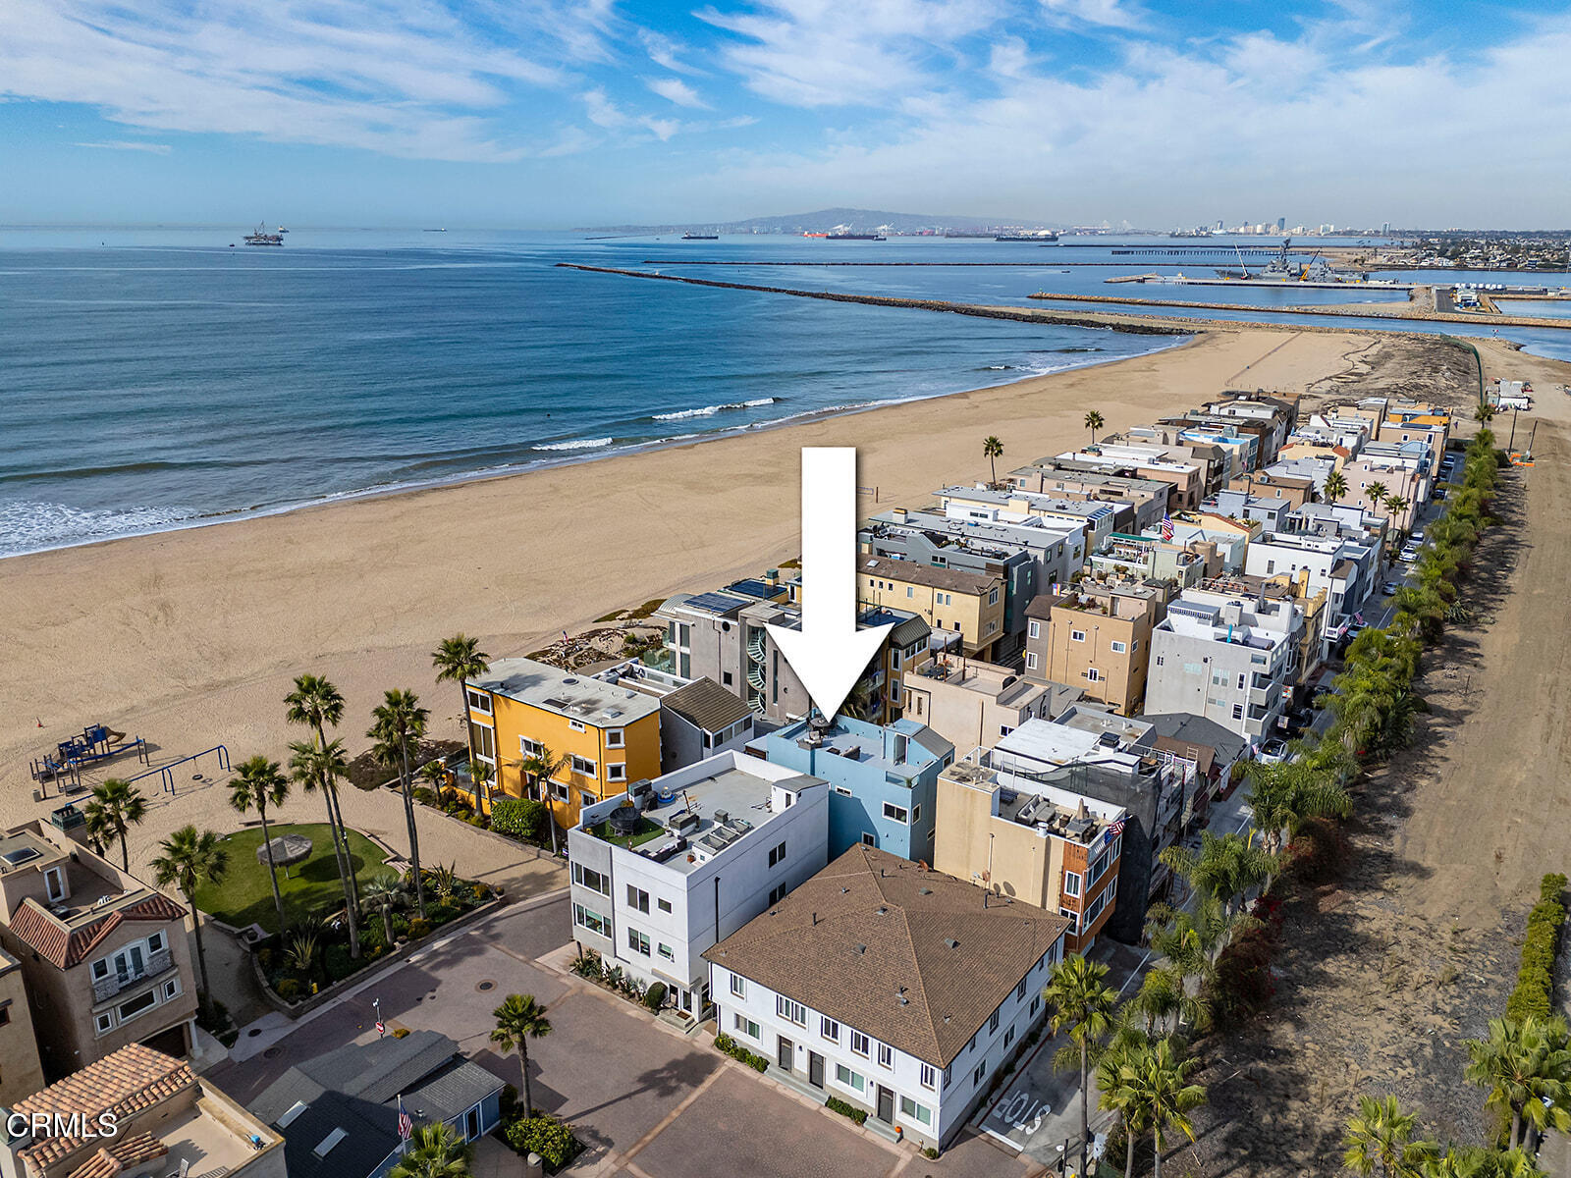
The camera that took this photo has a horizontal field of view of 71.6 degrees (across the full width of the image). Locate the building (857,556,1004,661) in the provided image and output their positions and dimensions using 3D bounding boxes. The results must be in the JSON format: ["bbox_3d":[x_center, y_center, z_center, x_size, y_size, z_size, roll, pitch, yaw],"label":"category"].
[{"bbox_3d":[14.016,2.019,115.087,17.300,9.100,6.600,13,22,34],"label":"building"}]

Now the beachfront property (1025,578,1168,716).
[{"bbox_3d":[28.912,5.153,104.301,10.600,10.000,6.300,13,22,34],"label":"beachfront property"}]

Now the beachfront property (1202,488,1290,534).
[{"bbox_3d":[62.505,-7.334,149.612,10.000,11.300,6.900,14,23,35],"label":"beachfront property"}]

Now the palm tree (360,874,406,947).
[{"bbox_3d":[-26.098,21.104,71.033,2.900,4.982,2.900,0,18,0],"label":"palm tree"}]

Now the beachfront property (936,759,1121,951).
[{"bbox_3d":[15.367,16.598,68.057,9.300,10.500,6.300,13,22,34],"label":"beachfront property"}]

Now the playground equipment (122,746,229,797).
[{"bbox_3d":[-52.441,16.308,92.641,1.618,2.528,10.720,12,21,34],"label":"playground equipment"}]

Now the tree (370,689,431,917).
[{"bbox_3d":[-25.319,15.042,73.591,3.799,16.485,3.799,12,21,34],"label":"tree"}]

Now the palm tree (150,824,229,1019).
[{"bbox_3d":[-34.335,19.737,63.991,4.400,12.714,4.400,0,18,0],"label":"palm tree"}]

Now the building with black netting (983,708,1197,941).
[{"bbox_3d":[21.381,16.208,77.624,12.800,11.400,7.500,14,23,35],"label":"building with black netting"}]

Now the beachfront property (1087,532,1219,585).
[{"bbox_3d":[43.739,0.176,131.846,11.732,11.125,9.608,12,21,34],"label":"beachfront property"}]

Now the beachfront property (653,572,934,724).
[{"bbox_3d":[1.244,6.142,101.841,22.300,9.300,10.700,13,22,34],"label":"beachfront property"}]

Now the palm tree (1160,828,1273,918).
[{"bbox_3d":[30.377,20.072,75.746,6.934,6.169,6.934,12,21,34],"label":"palm tree"}]

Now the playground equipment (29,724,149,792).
[{"bbox_3d":[-60.083,14.493,93.834,5.900,3.300,8.200,14,23,35],"label":"playground equipment"}]

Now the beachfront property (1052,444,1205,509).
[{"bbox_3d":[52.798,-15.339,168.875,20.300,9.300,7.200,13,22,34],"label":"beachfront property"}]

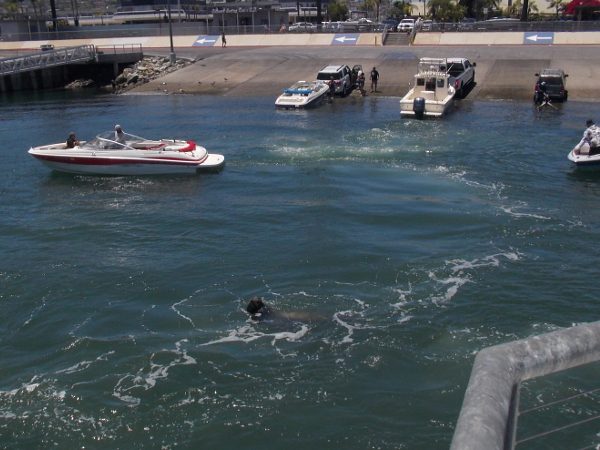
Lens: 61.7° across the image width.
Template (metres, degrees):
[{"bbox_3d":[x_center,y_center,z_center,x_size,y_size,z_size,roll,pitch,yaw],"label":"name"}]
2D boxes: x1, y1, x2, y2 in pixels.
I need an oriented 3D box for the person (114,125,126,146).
[{"bbox_3d":[-6.157,-2.750,17.183,0.750,1.200,0.520,-2,21,-5],"label":"person"}]

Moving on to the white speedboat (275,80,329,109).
[{"bbox_3d":[0.339,-8.155,31.394,2.100,1.400,5.000,8,27,20],"label":"white speedboat"}]

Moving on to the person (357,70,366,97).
[{"bbox_3d":[4.104,-9.471,33.903,0.500,1.620,0.500,-7,22,-19],"label":"person"}]

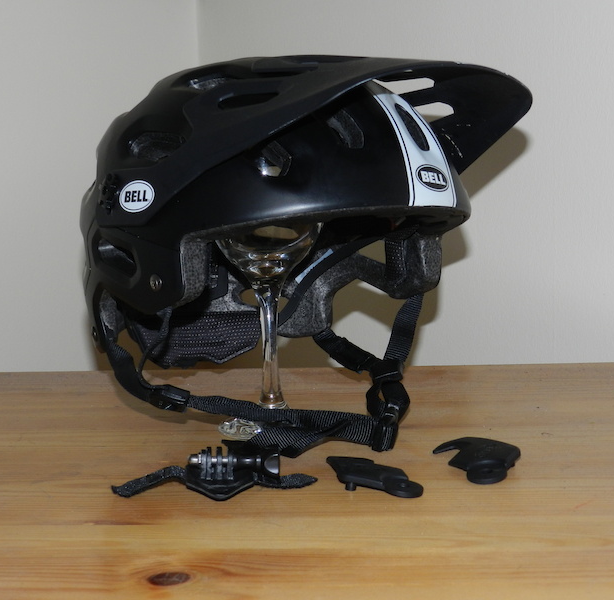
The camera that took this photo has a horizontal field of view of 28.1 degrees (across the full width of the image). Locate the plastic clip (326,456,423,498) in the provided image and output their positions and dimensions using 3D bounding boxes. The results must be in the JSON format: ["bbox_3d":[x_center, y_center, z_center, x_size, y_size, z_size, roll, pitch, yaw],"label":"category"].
[{"bbox_3d":[0.036,0.098,0.678,0.065,0.011,0.029,5,13,30],"label":"plastic clip"}]

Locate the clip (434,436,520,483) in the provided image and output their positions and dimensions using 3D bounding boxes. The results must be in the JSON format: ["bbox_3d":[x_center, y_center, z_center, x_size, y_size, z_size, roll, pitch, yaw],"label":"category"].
[{"bbox_3d":[0.097,0.091,0.704,0.047,0.012,0.050,6,14,33],"label":"clip"}]

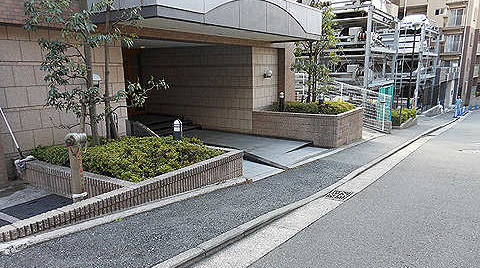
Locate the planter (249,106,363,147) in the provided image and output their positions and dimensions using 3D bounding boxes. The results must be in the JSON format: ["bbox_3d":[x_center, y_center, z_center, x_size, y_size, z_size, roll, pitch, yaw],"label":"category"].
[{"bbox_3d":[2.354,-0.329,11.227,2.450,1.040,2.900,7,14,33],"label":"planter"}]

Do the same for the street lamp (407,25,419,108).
[{"bbox_3d":[9.498,-3.402,18.972,0.280,5.170,0.280,7,14,33],"label":"street lamp"}]

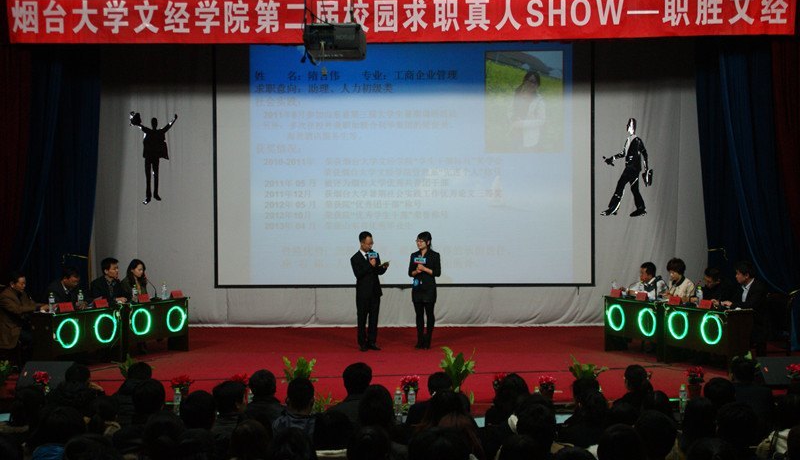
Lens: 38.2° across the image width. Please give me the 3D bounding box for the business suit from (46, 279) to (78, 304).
[{"bbox_3d":[-4.572,0.985,15.612,0.420,0.660,0.470,1,3,35],"label":"business suit"}]

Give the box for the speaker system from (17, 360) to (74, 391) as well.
[{"bbox_3d":[-4.230,1.748,13.895,0.591,0.305,0.420,0,2,0],"label":"speaker system"}]

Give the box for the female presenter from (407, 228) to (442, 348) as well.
[{"bbox_3d":[0.365,0.883,16.850,0.440,1.710,0.310,0,1,22],"label":"female presenter"}]

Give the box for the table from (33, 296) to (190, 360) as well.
[{"bbox_3d":[-3.890,1.405,15.680,0.400,0.760,2.850,0,1,25],"label":"table"}]

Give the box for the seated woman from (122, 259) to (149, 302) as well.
[{"bbox_3d":[-3.720,1.106,16.730,0.720,1.330,0.500,0,1,30],"label":"seated woman"}]

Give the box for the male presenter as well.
[{"bbox_3d":[-0.434,0.898,17.000,0.470,1.740,0.370,-1,1,-36],"label":"male presenter"}]

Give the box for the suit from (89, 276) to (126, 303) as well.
[{"bbox_3d":[-4.128,0.984,16.256,0.420,0.660,0.470,1,3,35],"label":"suit"}]

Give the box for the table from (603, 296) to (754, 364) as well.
[{"bbox_3d":[3.717,1.384,15.615,0.440,0.779,2.355,-2,3,-30],"label":"table"}]

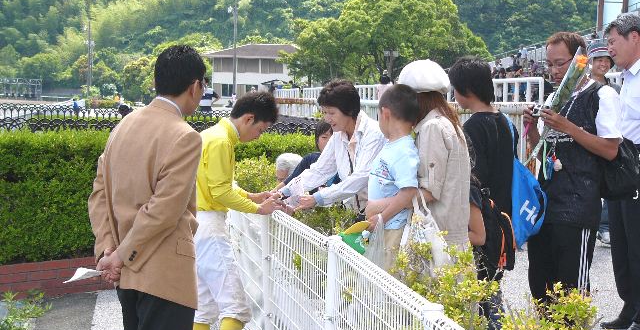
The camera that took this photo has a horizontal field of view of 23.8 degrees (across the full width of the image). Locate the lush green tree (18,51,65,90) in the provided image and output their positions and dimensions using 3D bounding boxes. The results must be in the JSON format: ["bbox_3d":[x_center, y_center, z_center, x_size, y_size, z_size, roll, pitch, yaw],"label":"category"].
[{"bbox_3d":[-44.087,-14.643,240.000,7.400,6.400,7.000,1,3,0],"label":"lush green tree"}]

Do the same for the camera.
[{"bbox_3d":[1.062,-0.261,7.400,0.035,0.058,0.090,-20,15,-37],"label":"camera"}]

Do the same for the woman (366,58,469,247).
[{"bbox_3d":[0.474,0.294,7.430,0.500,1.620,0.480,2,3,25],"label":"woman"}]

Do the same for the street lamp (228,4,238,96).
[{"bbox_3d":[-6.561,-8.306,115.000,0.750,7.900,0.400,1,3,-6],"label":"street lamp"}]

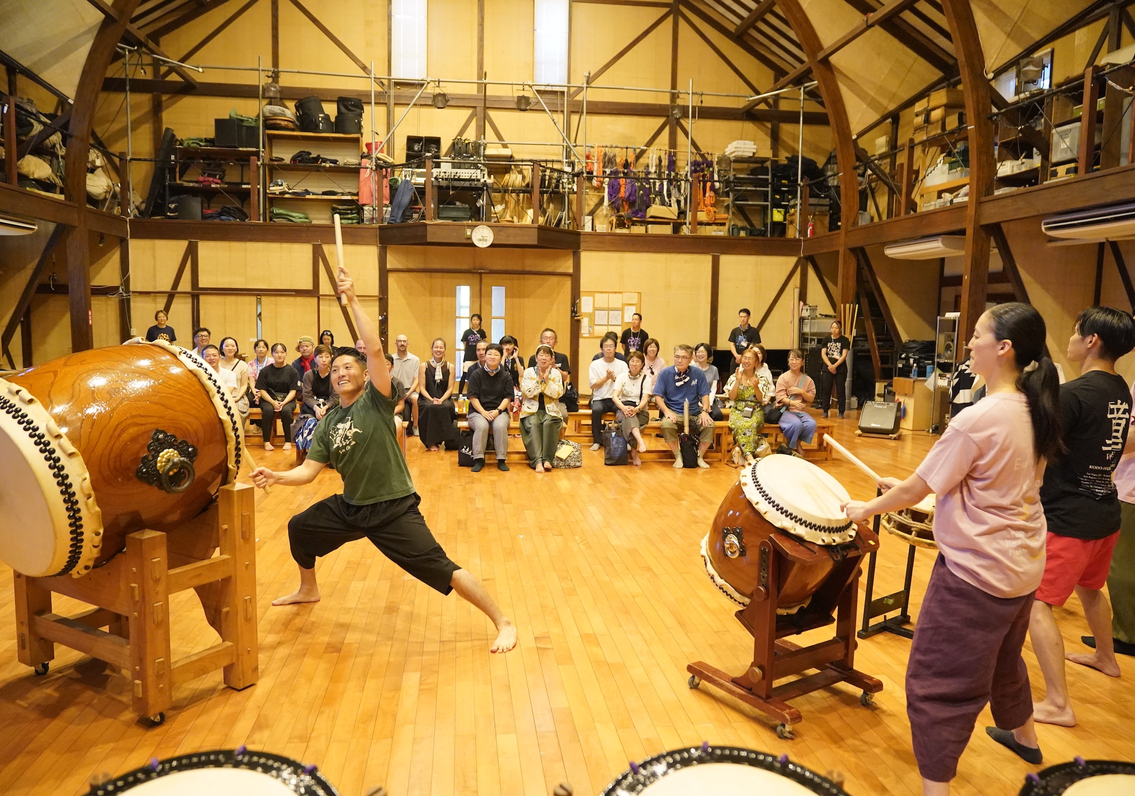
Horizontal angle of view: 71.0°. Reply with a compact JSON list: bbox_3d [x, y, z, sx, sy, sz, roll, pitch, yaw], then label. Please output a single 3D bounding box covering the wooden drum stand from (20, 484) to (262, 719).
[{"bbox_3d":[-1.859,0.794,3.417,0.920,0.880,0.490,4,7,29],"label":"wooden drum stand"}]

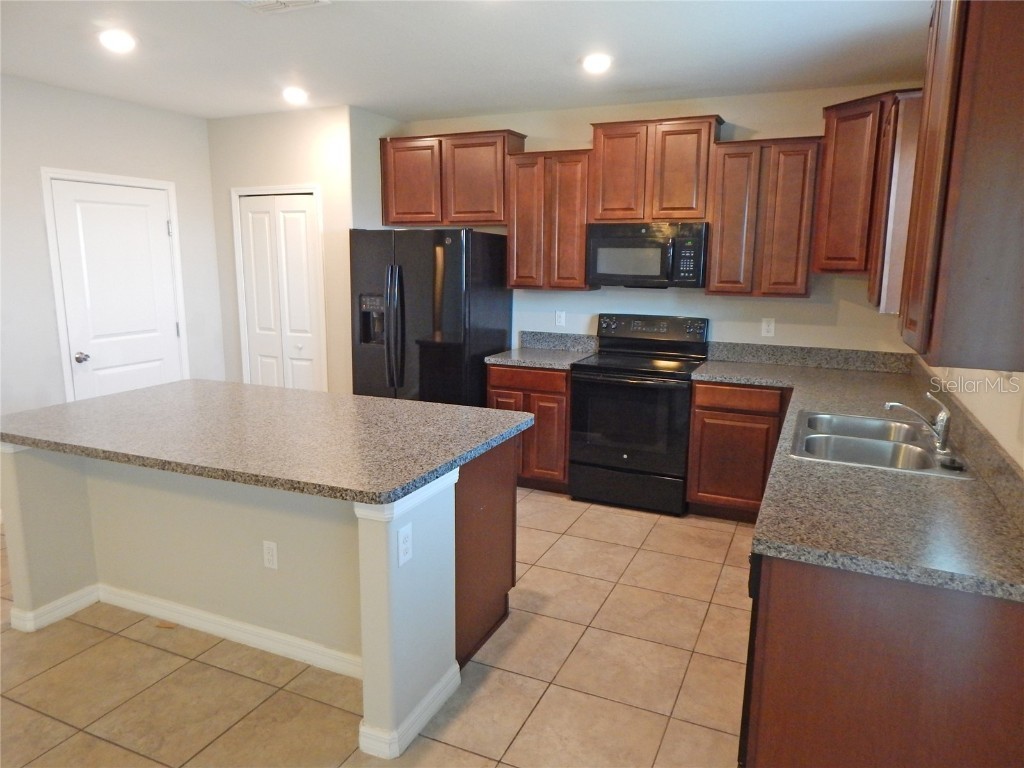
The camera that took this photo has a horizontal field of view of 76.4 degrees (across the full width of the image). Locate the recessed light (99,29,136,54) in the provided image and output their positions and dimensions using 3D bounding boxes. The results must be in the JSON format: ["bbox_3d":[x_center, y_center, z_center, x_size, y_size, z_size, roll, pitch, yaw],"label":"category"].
[{"bbox_3d":[-2.019,-1.755,3.334,0.170,0.030,0.170,6,11,24],"label":"recessed light"}]

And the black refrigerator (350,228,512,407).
[{"bbox_3d":[-0.579,-0.229,4.839,0.919,1.774,0.810,5,11,24],"label":"black refrigerator"}]

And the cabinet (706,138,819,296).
[{"bbox_3d":[1.559,-1.007,4.027,0.608,0.914,0.326,6,11,24],"label":"cabinet"}]

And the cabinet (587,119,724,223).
[{"bbox_3d":[0.943,-1.357,4.256,0.790,0.634,0.330,6,11,24],"label":"cabinet"}]

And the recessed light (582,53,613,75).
[{"bbox_3d":[0.468,-1.756,3.569,0.170,0.030,0.170,6,11,24],"label":"recessed light"}]

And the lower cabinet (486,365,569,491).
[{"bbox_3d":[0.240,0.265,4.693,0.600,0.875,0.618,5,11,24],"label":"lower cabinet"}]

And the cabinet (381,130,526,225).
[{"bbox_3d":[-0.440,-1.502,4.883,1.087,0.640,0.330,6,11,24],"label":"cabinet"}]

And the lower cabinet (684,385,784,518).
[{"bbox_3d":[1.466,0.381,4.136,0.566,0.875,0.618,5,11,24],"label":"lower cabinet"}]

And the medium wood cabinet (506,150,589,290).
[{"bbox_3d":[0.314,-1.122,4.568,0.593,0.901,0.342,5,11,24],"label":"medium wood cabinet"}]

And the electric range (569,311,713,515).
[{"bbox_3d":[0.847,0.170,4.349,0.759,1.199,0.650,5,11,24],"label":"electric range"}]

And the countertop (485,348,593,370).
[{"bbox_3d":[0.237,-0.183,4.602,0.617,0.039,0.622,5,11,24],"label":"countertop"}]

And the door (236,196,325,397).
[{"bbox_3d":[-1.829,-0.453,5.222,0.750,2.030,0.050,6,11,24],"label":"door"}]

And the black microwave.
[{"bbox_3d":[0.911,-0.845,4.319,0.757,0.402,0.400,6,11,24],"label":"black microwave"}]

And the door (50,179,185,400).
[{"bbox_3d":[-2.739,-0.358,4.645,0.050,2.035,0.823,5,11,24],"label":"door"}]

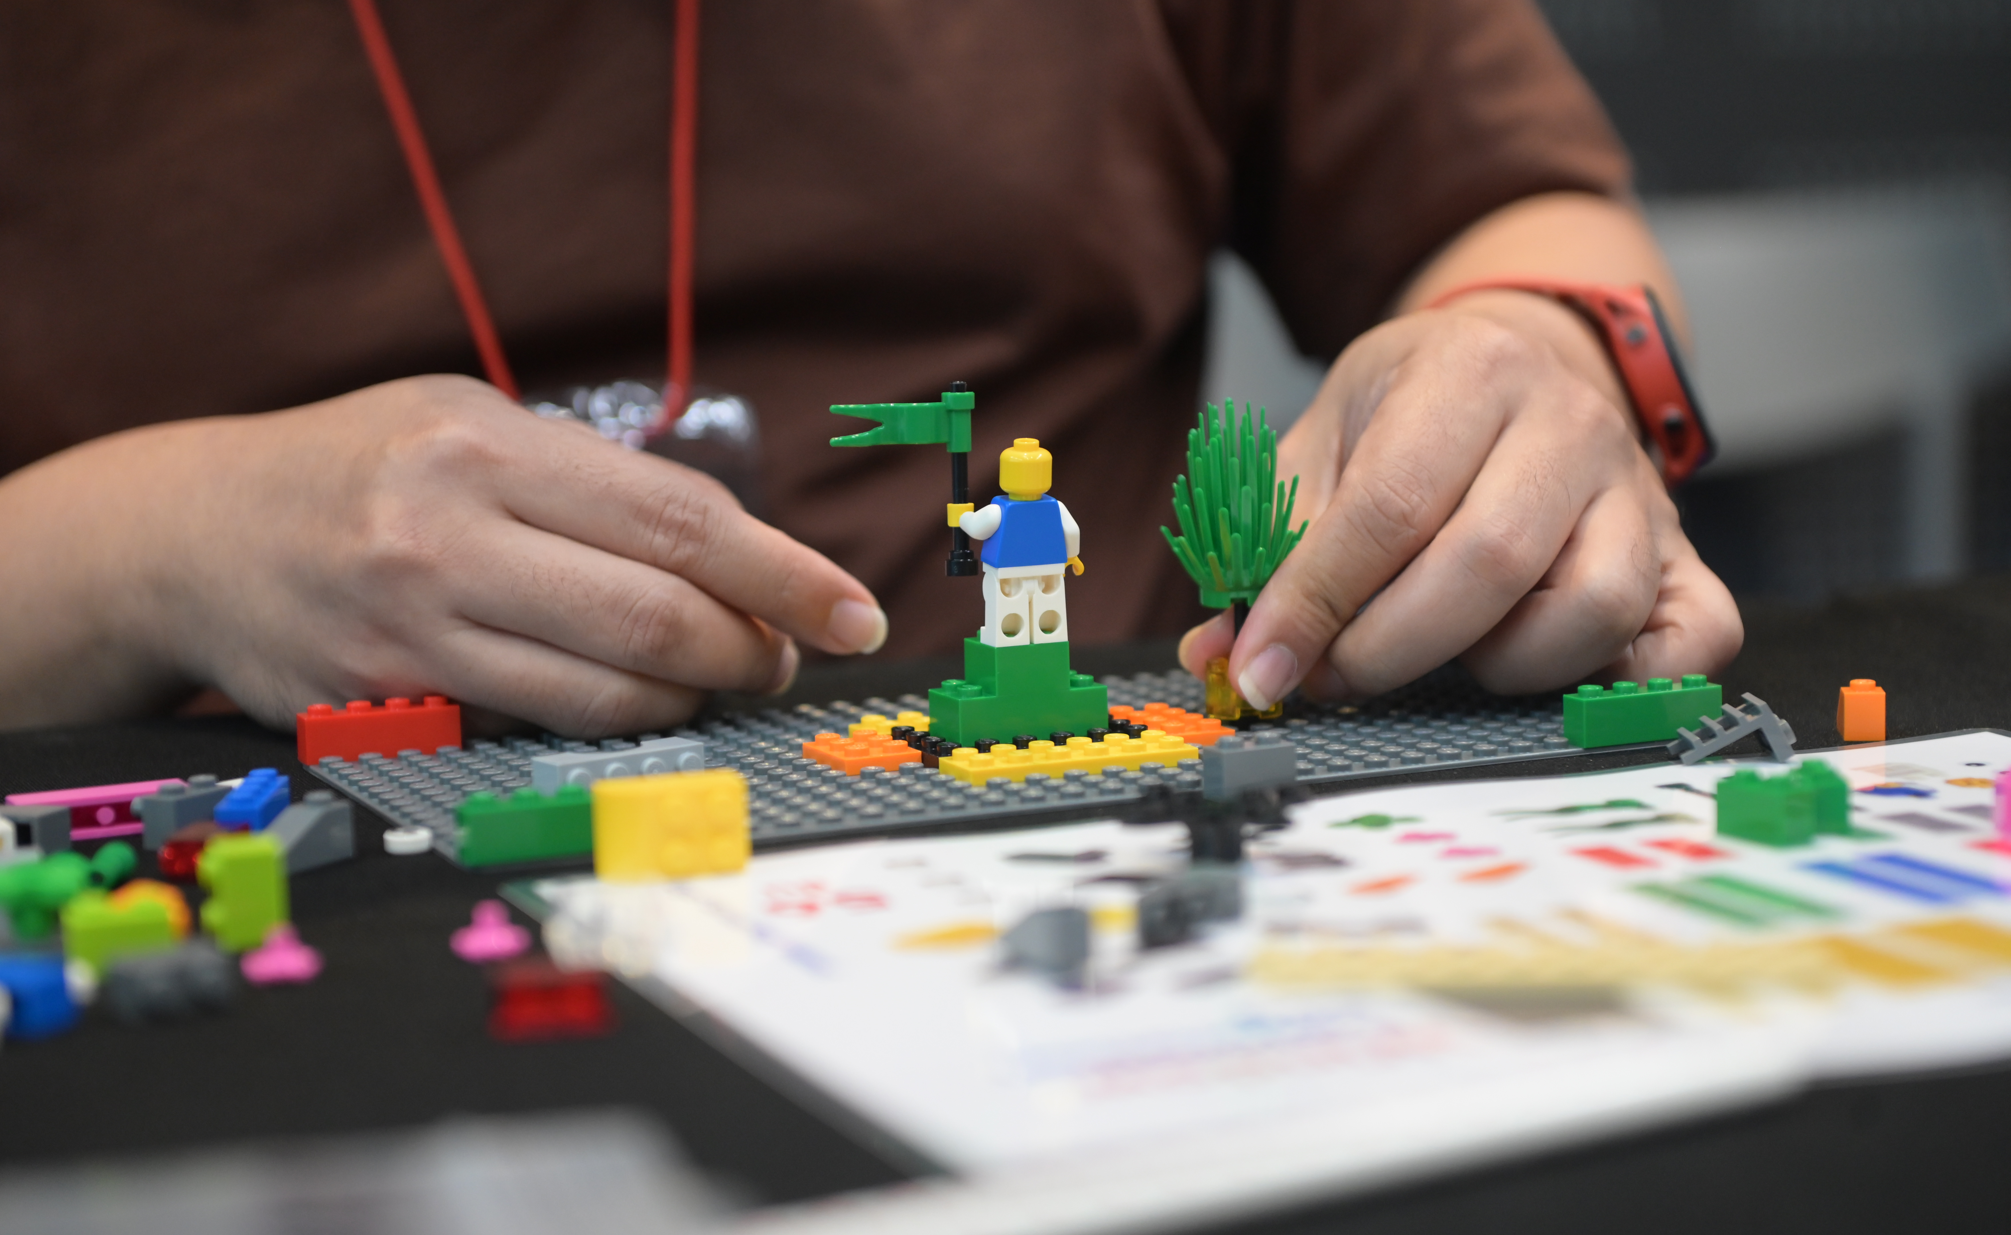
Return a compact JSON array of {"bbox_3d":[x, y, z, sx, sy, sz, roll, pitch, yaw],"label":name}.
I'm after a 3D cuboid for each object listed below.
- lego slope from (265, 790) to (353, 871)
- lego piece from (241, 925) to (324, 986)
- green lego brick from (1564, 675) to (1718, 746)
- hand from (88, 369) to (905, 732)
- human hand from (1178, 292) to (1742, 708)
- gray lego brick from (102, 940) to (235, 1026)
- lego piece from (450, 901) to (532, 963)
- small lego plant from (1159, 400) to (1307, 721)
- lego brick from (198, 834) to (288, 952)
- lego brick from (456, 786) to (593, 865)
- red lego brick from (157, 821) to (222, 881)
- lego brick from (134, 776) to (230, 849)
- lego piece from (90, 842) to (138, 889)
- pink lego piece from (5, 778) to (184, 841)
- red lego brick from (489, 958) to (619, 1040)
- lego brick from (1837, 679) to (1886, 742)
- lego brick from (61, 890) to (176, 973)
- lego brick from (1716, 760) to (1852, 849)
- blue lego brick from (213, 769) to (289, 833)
[{"bbox_3d":[-0.125,0.038,0.687,0.008,0.011,0.024,2,8,26],"label":"lego slope"},{"bbox_3d":[-0.111,0.051,0.599,0.012,0.007,0.012,-3,7,-11],"label":"lego piece"},{"bbox_3d":[0.126,0.019,0.772,0.032,0.011,0.008,-5,8,-23],"label":"green lego brick"},{"bbox_3d":[-0.114,-0.013,0.853,0.178,0.074,0.083,7,9,14],"label":"hand"},{"bbox_3d":[0.101,-0.024,0.853,0.092,0.083,0.145,3,22,31],"label":"human hand"},{"bbox_3d":[-0.123,0.054,0.575,0.016,0.008,0.011,-7,9,-35],"label":"gray lego brick"},{"bbox_3d":[-0.080,0.049,0.612,0.012,0.007,0.012,-3,7,-8],"label":"lego piece"},{"bbox_3d":[0.047,-0.012,0.800,0.029,0.065,0.029,-2,7,0],"label":"small lego plant"},{"bbox_3d":[-0.121,0.044,0.621,0.011,0.016,0.016,-3,7,-15],"label":"lego brick"},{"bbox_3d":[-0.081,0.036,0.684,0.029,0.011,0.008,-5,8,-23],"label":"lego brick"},{"bbox_3d":[-0.139,0.041,0.679,0.011,0.008,0.016,-1,7,4],"label":"red lego brick"},{"bbox_3d":[-0.148,0.036,0.709,0.009,0.011,0.016,2,8,28],"label":"lego brick"},{"bbox_3d":[-0.153,0.043,0.673,0.007,0.007,0.010,1,8,17],"label":"lego piece"},{"bbox_3d":[-0.168,0.036,0.723,0.032,0.008,0.011,-5,8,-23],"label":"pink lego piece"},{"bbox_3d":[-0.064,0.054,0.558,0.016,0.008,0.011,-1,7,1],"label":"red lego brick"},{"bbox_3d":[0.172,0.018,0.783,0.008,0.011,0.016,-1,7,7],"label":"lego brick"},{"bbox_3d":[-0.137,0.050,0.605,0.016,0.011,0.016,-3,8,-12],"label":"lego brick"},{"bbox_3d":[0.134,0.032,0.674,0.016,0.011,0.016,-7,9,-36],"label":"lego brick"},{"bbox_3d":[-0.136,0.036,0.705,0.008,0.011,0.032,-2,7,-1],"label":"blue lego brick"}]

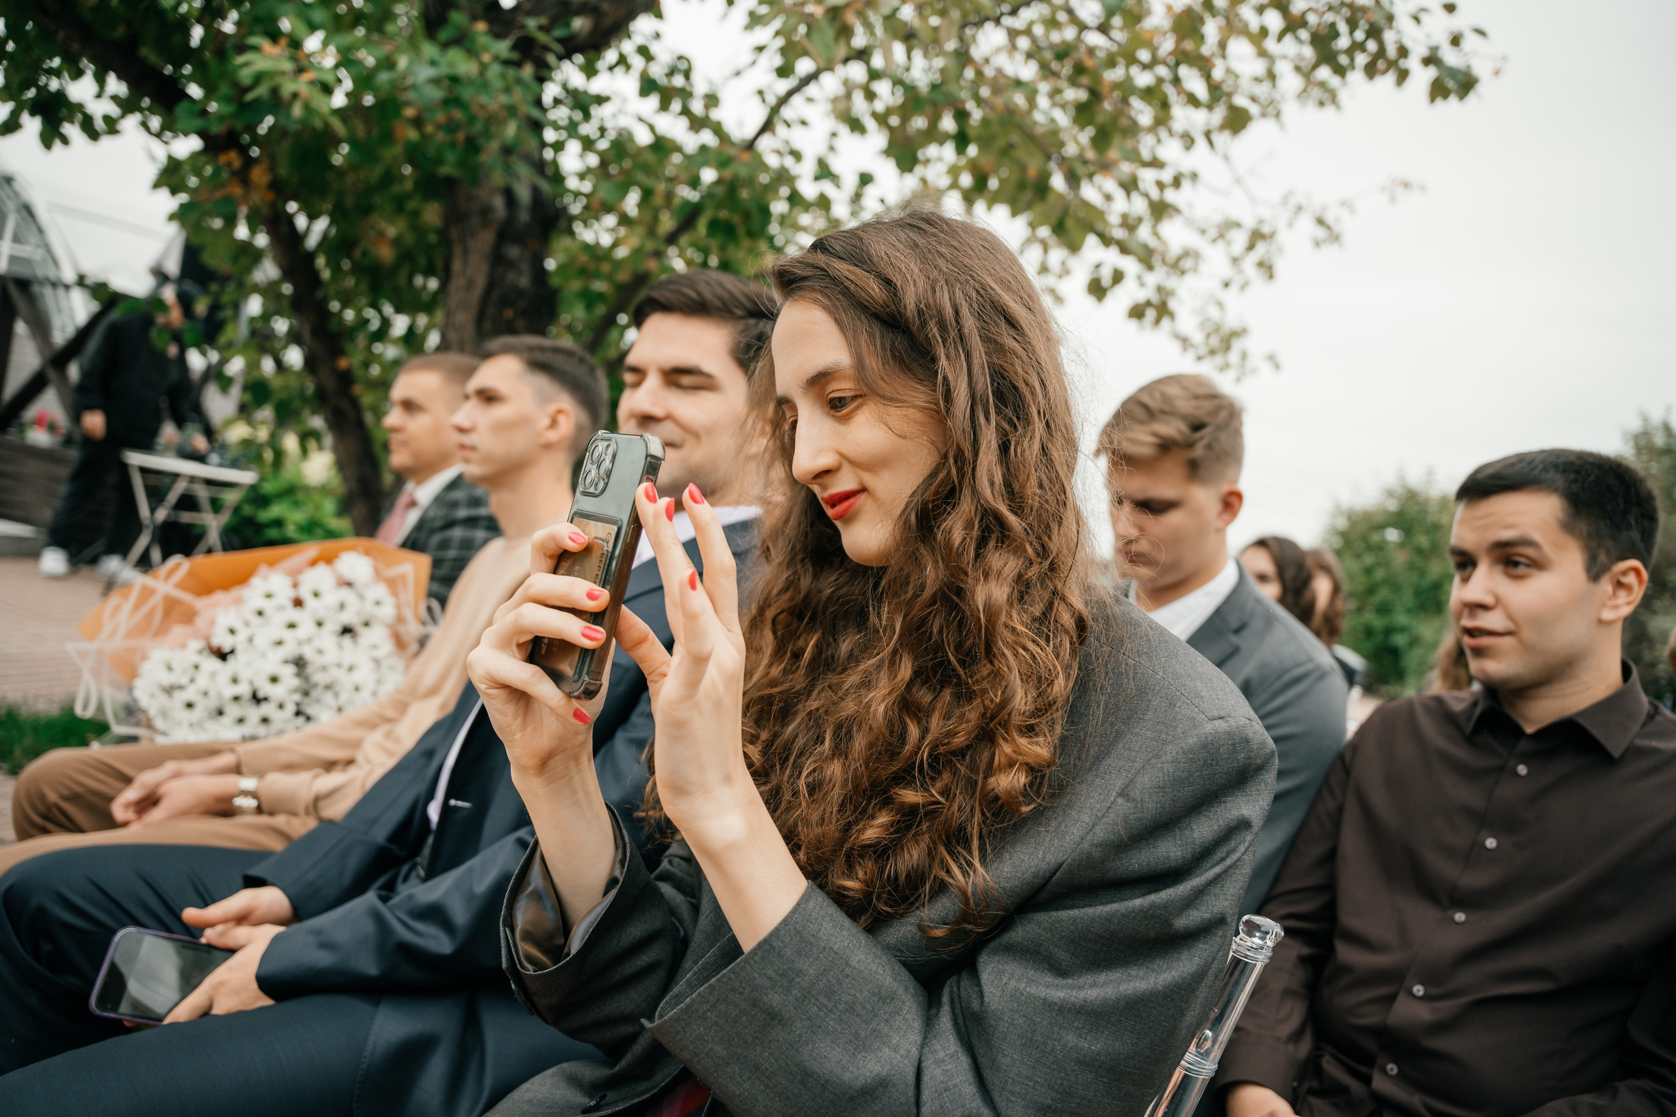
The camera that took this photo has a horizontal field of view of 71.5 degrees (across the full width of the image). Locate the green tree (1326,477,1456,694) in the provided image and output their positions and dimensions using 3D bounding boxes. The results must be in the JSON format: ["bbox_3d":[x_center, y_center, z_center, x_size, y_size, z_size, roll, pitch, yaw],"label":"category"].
[{"bbox_3d":[7.056,0.318,14.500,2.400,2.600,2.400,11,3,33],"label":"green tree"}]

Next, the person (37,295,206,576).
[{"bbox_3d":[-4.081,-0.729,6.650,0.720,1.680,0.620,11,2,28],"label":"person"}]

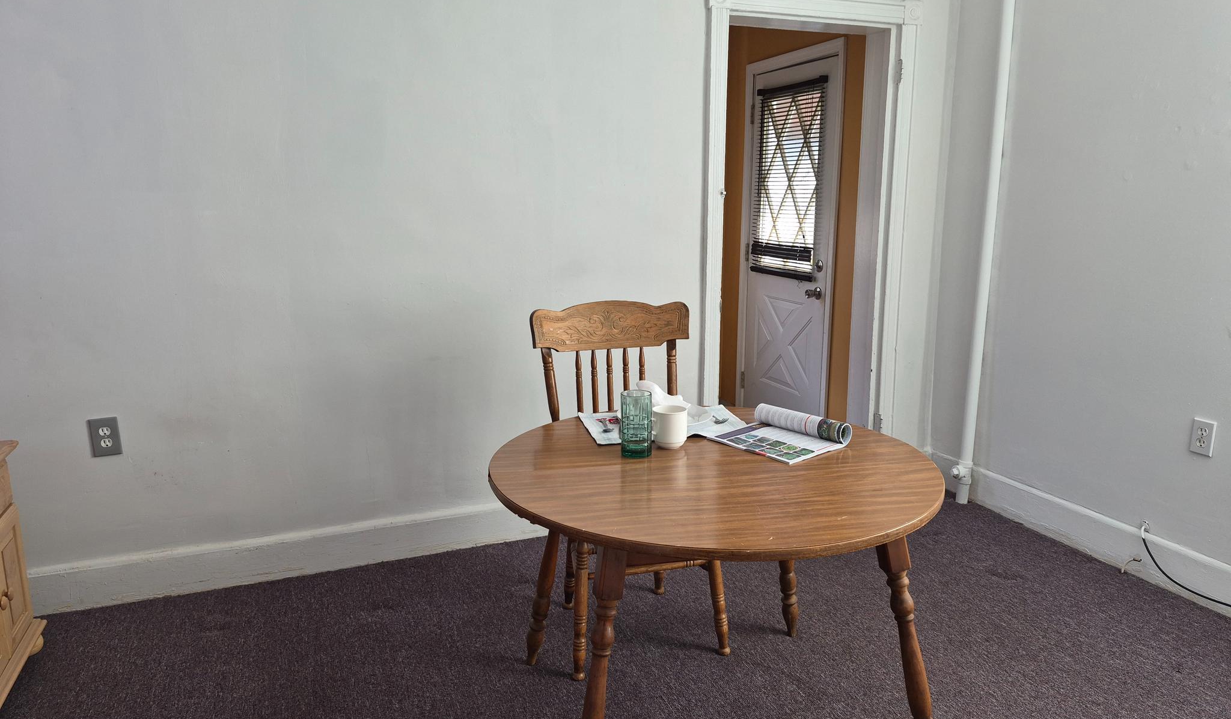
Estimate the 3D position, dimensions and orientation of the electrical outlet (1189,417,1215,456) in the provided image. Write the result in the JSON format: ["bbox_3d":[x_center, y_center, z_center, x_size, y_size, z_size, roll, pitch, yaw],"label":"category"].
[{"bbox_3d":[1.935,0.257,2.695,0.010,0.115,0.071,-5,12,-20],"label":"electrical outlet"}]

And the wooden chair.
[{"bbox_3d":[0.053,0.355,2.507,0.535,1.030,0.510,-4,12,-16],"label":"wooden chair"}]

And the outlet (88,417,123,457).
[{"bbox_3d":[-1.672,0.254,2.679,0.081,0.124,0.011,-5,12,-20],"label":"outlet"}]

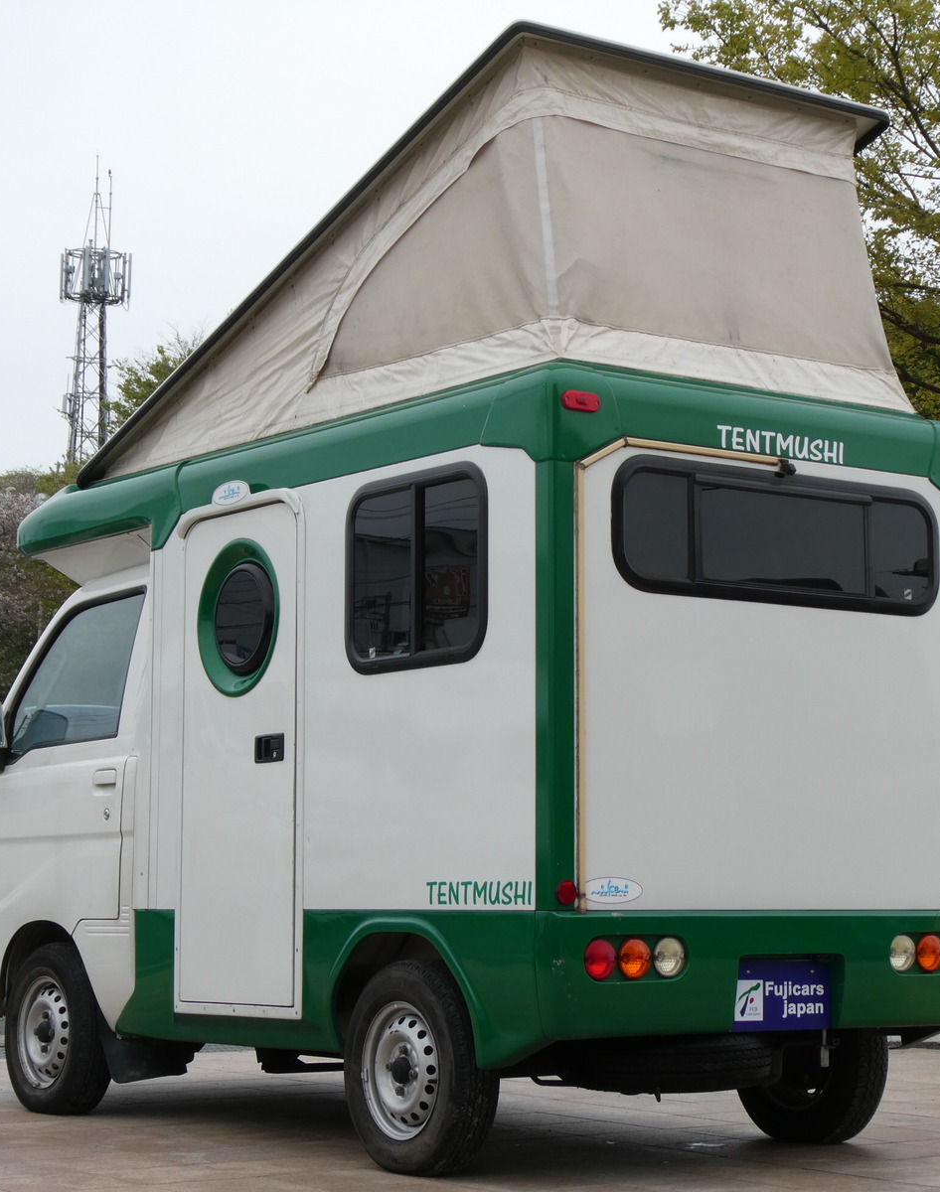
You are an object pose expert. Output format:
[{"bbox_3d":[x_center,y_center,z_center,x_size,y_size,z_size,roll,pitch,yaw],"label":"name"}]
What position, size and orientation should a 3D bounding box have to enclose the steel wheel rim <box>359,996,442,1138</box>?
[{"bbox_3d":[-0.121,1.171,6.455,0.125,0.340,0.340,5,-8,-36],"label":"steel wheel rim"}]

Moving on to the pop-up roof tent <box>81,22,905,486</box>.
[{"bbox_3d":[-0.001,-0.835,7.632,1.290,0.860,2.370,5,-8,-36],"label":"pop-up roof tent"}]

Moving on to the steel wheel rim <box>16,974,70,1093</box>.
[{"bbox_3d":[-1.246,1.329,7.980,0.125,0.340,0.340,5,-8,-36],"label":"steel wheel rim"}]

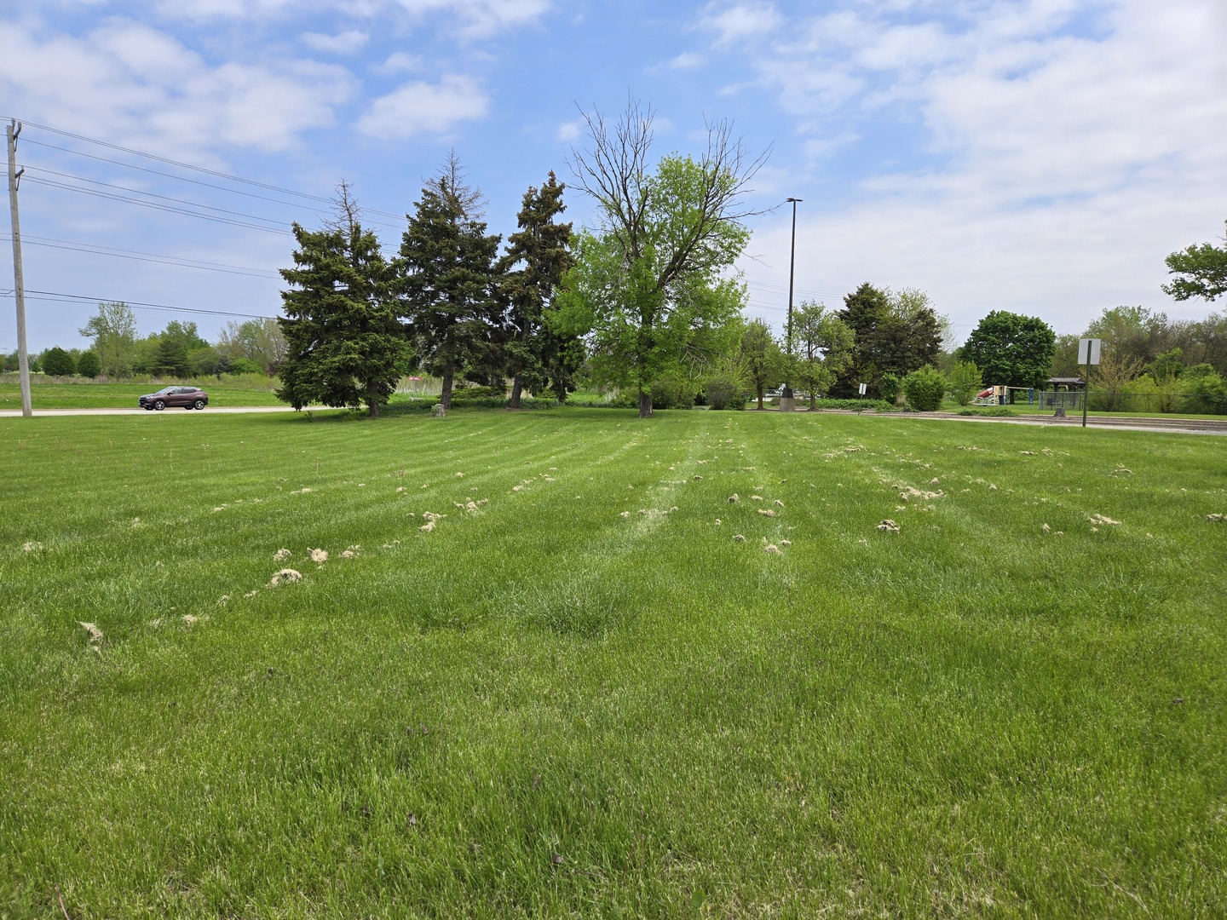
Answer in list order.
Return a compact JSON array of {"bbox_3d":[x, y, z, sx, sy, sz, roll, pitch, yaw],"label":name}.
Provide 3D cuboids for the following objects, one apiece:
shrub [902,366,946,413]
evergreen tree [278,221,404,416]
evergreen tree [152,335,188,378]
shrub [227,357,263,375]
[{"bbox_3d":[16.803,-3.840,43.881,2.320,2.470,2.200,1,6,0],"label":"shrub"},{"bbox_3d":[-11.904,-6.204,35.585,5.480,8.600,5.500,1,6,0],"label":"evergreen tree"},{"bbox_3d":[-73.449,-16.972,134.662,5.700,6.990,5.600,1,6,0],"label":"evergreen tree"},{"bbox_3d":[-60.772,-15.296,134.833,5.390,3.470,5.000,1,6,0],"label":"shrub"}]

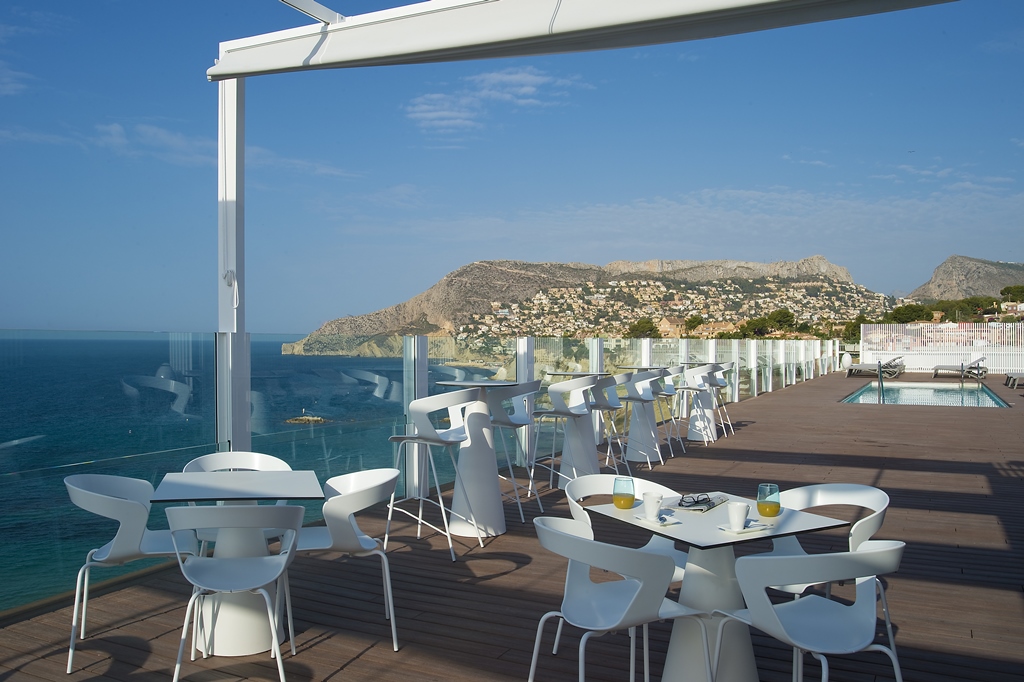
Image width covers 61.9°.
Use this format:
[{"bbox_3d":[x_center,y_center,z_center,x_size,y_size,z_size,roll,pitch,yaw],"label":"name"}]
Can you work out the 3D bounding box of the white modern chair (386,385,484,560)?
[{"bbox_3d":[-0.484,0.859,5.717,0.570,1.090,0.560,0,0,25],"label":"white modern chair"}]

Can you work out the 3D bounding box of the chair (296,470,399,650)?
[{"bbox_3d":[-0.823,1.015,4.038,0.570,0.780,0.560,0,0,-12],"label":"chair"}]

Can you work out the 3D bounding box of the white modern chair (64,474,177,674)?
[{"bbox_3d":[-1.699,1.011,3.883,0.570,0.780,0.560,0,0,-20],"label":"white modern chair"}]

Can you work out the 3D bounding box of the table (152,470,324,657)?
[{"bbox_3d":[-1.251,1.034,3.938,0.700,0.737,0.700,0,0,-15],"label":"table"}]

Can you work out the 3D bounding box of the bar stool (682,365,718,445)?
[{"bbox_3d":[2.479,0.858,11.656,0.575,1.090,0.550,0,0,26],"label":"bar stool"}]

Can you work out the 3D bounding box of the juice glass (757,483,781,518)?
[{"bbox_3d":[1.001,0.621,3.324,0.091,0.115,0.091,0,0,0],"label":"juice glass"}]

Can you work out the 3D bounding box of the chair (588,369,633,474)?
[{"bbox_3d":[0.935,0.854,8.619,0.575,1.090,0.550,0,0,24],"label":"chair"}]

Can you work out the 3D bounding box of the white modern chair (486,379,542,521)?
[{"bbox_3d":[-0.042,0.852,6.851,0.575,1.090,0.550,0,0,24],"label":"white modern chair"}]

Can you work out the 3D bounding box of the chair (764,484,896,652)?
[{"bbox_3d":[1.258,1.012,3.537,0.590,0.780,0.550,0,0,-27],"label":"chair"}]

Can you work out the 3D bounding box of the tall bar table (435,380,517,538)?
[{"bbox_3d":[-0.259,0.857,6.390,0.617,1.080,0.617,0,0,0],"label":"tall bar table"}]

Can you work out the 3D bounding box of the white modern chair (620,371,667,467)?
[{"bbox_3d":[1.406,0.863,9.600,0.570,1.090,0.560,0,0,25],"label":"white modern chair"}]

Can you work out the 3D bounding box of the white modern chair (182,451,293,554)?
[{"bbox_3d":[-1.401,1.004,4.419,0.550,0.780,0.590,0,0,-14],"label":"white modern chair"}]

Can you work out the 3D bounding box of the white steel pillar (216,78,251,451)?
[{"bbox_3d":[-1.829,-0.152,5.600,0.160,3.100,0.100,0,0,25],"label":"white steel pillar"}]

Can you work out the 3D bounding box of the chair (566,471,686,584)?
[{"bbox_3d":[0.510,1.010,3.704,0.550,0.780,0.590,0,0,-31],"label":"chair"}]

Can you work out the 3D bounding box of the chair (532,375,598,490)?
[{"bbox_3d":[0.501,0.861,7.763,0.570,1.090,0.560,0,0,25],"label":"chair"}]

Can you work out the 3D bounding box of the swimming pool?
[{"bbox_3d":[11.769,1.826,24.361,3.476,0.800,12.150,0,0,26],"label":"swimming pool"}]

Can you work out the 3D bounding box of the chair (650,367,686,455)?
[{"bbox_3d":[1.841,0.863,10.631,0.570,1.090,0.560,0,0,25],"label":"chair"}]

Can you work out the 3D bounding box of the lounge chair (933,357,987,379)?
[{"bbox_3d":[17.227,1.039,32.850,1.880,0.800,0.680,0,0,24],"label":"lounge chair"}]

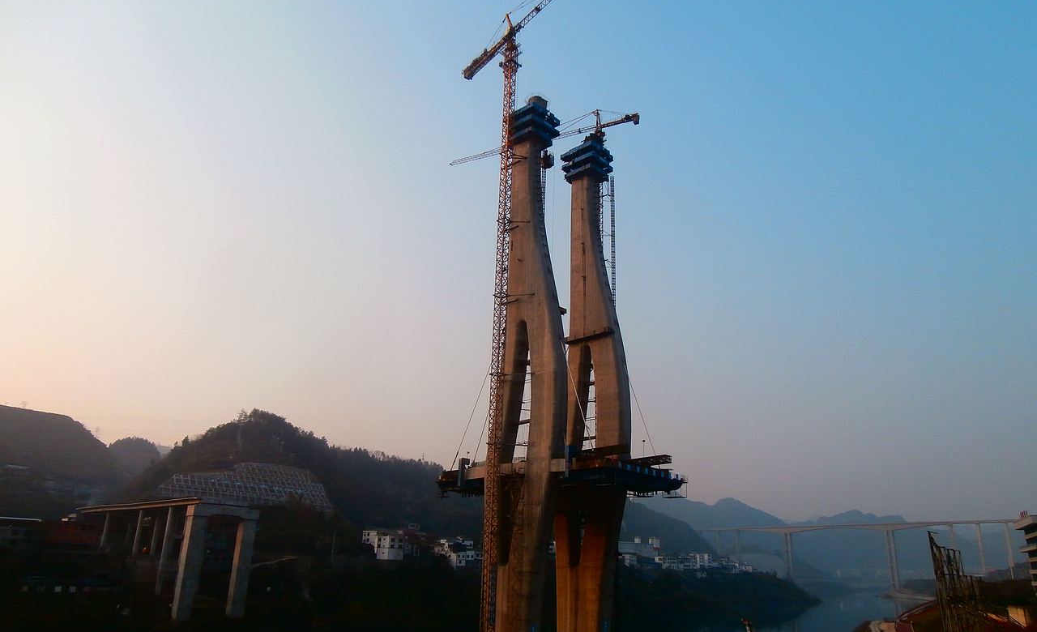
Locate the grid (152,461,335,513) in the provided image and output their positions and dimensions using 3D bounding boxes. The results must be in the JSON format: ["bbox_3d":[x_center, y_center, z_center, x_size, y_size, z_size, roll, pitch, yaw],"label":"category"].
[{"bbox_3d":[-131.586,82.606,345.000,78.000,23.000,25.000,9,-18,-25],"label":"grid"}]

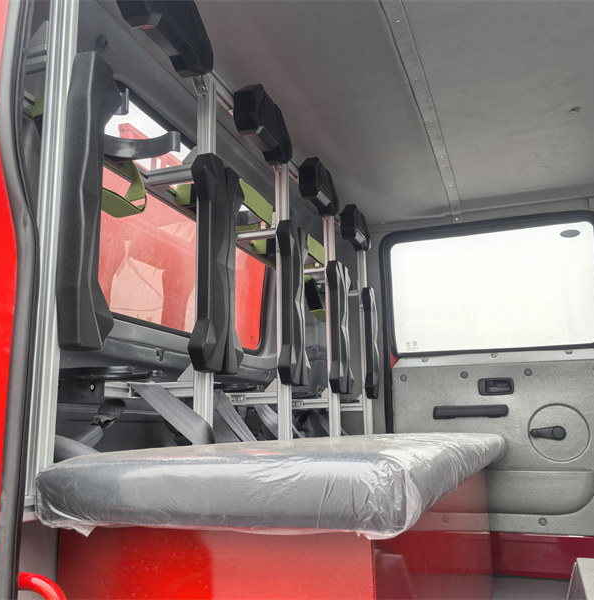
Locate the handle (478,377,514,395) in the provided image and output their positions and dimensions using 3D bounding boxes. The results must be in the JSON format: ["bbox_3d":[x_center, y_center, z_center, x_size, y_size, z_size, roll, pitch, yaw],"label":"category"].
[{"bbox_3d":[0.802,0.347,2.602,0.138,0.067,0.032,-5,-12,19],"label":"handle"}]

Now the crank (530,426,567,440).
[{"bbox_3d":[0.965,0.513,2.481,0.128,0.053,0.050,-5,-12,19],"label":"crank"}]

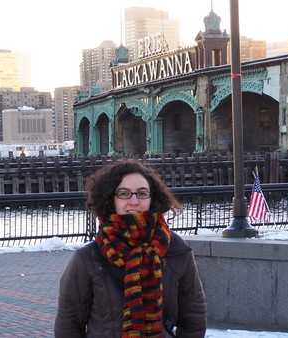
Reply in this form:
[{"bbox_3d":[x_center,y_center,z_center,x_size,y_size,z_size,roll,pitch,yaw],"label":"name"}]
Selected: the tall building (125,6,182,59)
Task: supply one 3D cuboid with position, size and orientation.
[{"bbox_3d":[10.190,-89.627,1420.000,49.000,158.000,46.000,-2,1,-19],"label":"tall building"}]

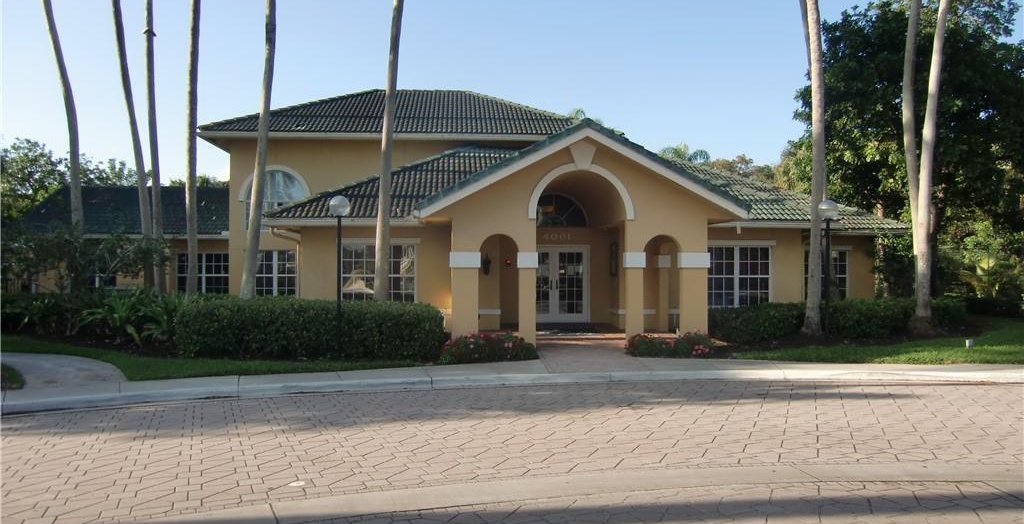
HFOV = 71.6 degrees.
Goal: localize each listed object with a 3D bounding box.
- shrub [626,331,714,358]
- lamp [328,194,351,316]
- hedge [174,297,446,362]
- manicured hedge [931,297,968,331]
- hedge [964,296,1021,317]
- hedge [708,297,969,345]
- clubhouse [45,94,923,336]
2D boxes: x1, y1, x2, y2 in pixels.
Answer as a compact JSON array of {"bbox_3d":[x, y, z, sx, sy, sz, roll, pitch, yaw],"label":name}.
[{"bbox_3d":[2.850,1.449,12.987,1.500,0.400,1.100,0,-1,-2],"label":"shrub"},{"bbox_3d":[-2.950,0.267,12.198,0.350,2.810,0.350,0,-1,0],"label":"lamp"},{"bbox_3d":[-3.600,1.182,12.790,4.700,0.970,1.500,0,-1,3],"label":"hedge"},{"bbox_3d":[10.800,1.237,17.689,1.150,0.790,1.000,0,-1,-20],"label":"manicured hedge"},{"bbox_3d":[15.700,1.306,22.489,2.200,0.700,1.300,0,-1,-5],"label":"hedge"},{"bbox_3d":[7.750,1.239,16.289,7.700,0.820,1.100,0,-1,-24],"label":"hedge"},{"bbox_3d":[-2.200,-1.888,20.418,26.500,7.250,14.000,0,-1,-3],"label":"clubhouse"}]

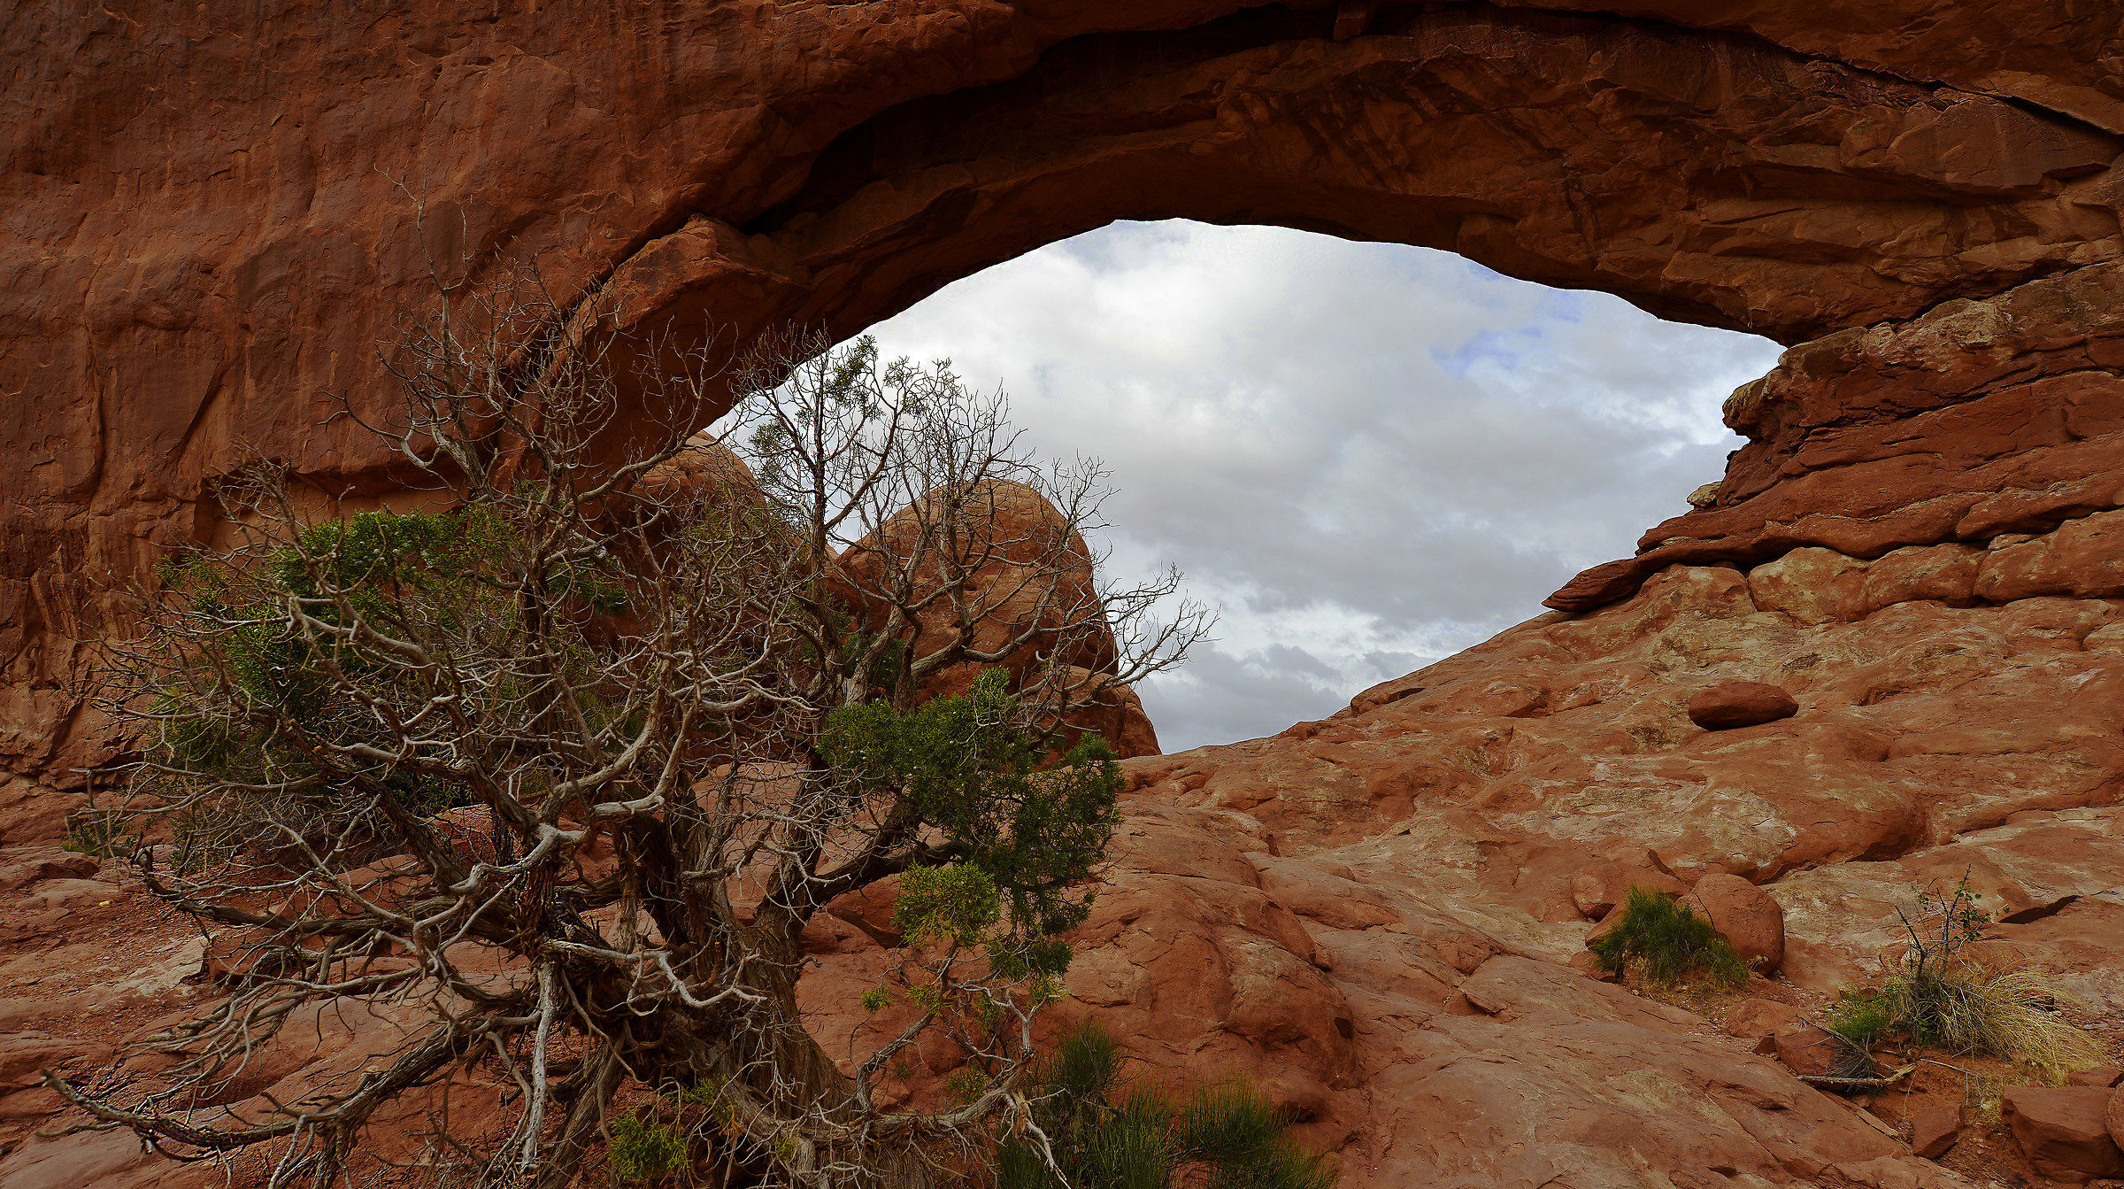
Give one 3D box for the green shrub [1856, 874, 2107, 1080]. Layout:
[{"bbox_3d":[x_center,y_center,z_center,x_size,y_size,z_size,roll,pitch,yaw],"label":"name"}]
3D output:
[{"bbox_3d":[4.064,1.678,4.700,0.900,0.760,0.750,0,-8,0],"label":"green shrub"}]

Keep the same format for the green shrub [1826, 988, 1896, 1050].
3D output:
[{"bbox_3d":[3.460,1.836,4.600,0.260,0.230,0.230,0,-8,0],"label":"green shrub"}]

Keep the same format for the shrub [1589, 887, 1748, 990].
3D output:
[{"bbox_3d":[3.312,1.880,5.800,0.780,0.500,0.640,0,-8,0],"label":"shrub"}]

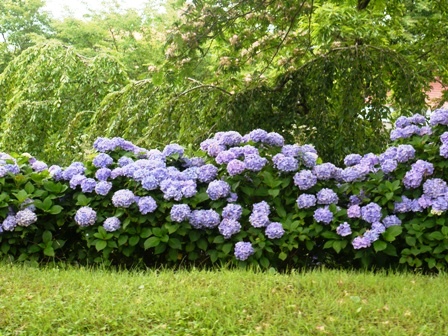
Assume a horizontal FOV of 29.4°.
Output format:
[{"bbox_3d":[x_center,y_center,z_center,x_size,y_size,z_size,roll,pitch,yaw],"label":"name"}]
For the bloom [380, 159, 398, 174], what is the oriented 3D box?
[{"bbox_3d":[1.359,-0.014,7.020,0.139,0.123,0.132,1,5,11],"label":"bloom"}]

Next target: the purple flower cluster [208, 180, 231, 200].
[{"bbox_3d":[-0.045,0.184,7.000,0.188,0.164,0.183,0,4,0],"label":"purple flower cluster"}]

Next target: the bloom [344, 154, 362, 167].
[{"bbox_3d":[1.107,-0.064,7.300,0.149,0.112,0.142,0,6,0],"label":"bloom"}]

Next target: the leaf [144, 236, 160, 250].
[{"bbox_3d":[-0.573,0.605,6.850,0.128,0.104,0.090,0,4,0],"label":"leaf"}]

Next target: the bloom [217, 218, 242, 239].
[{"bbox_3d":[0.048,0.462,6.520,0.175,0.152,0.166,0,5,0],"label":"bloom"}]

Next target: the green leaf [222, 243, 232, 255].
[{"bbox_3d":[0.028,0.636,6.750,0.075,0.091,0.050,0,5,0],"label":"green leaf"}]

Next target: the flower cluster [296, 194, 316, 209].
[{"bbox_3d":[0.632,0.255,6.500,0.152,0.114,0.145,0,5,0],"label":"flower cluster"}]

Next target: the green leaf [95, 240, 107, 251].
[{"bbox_3d":[-0.990,0.622,6.850,0.091,0.088,0.045,0,-24,0],"label":"green leaf"}]

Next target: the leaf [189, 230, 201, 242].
[{"bbox_3d":[-0.237,0.549,6.850,0.091,0.106,0.045,0,-24,0],"label":"leaf"}]

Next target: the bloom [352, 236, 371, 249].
[{"bbox_3d":[1.002,0.544,6.200,0.138,0.092,0.131,0,5,0],"label":"bloom"}]

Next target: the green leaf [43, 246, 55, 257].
[{"bbox_3d":[-1.393,0.665,6.800,0.084,0.080,0.060,0,5,0],"label":"green leaf"}]

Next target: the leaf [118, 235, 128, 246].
[{"bbox_3d":[-0.808,0.581,6.850,0.076,0.086,0.050,0,4,0],"label":"leaf"}]

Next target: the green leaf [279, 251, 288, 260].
[{"bbox_3d":[0.470,0.691,6.750,0.067,0.071,0.040,0,5,0],"label":"green leaf"}]

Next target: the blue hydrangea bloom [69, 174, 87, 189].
[{"bbox_3d":[-1.194,0.110,6.950,0.138,0.118,0.140,0,5,0],"label":"blue hydrangea bloom"}]

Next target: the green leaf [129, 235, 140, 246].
[{"bbox_3d":[-0.681,0.554,6.500,0.087,0.087,0.060,-1,5,-6],"label":"green leaf"}]

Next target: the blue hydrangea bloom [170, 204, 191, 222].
[{"bbox_3d":[-0.344,0.362,6.800,0.155,0.138,0.150,0,4,0],"label":"blue hydrangea bloom"}]

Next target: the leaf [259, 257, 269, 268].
[{"bbox_3d":[0.309,0.708,6.400,0.079,0.090,0.050,0,5,0],"label":"leaf"}]

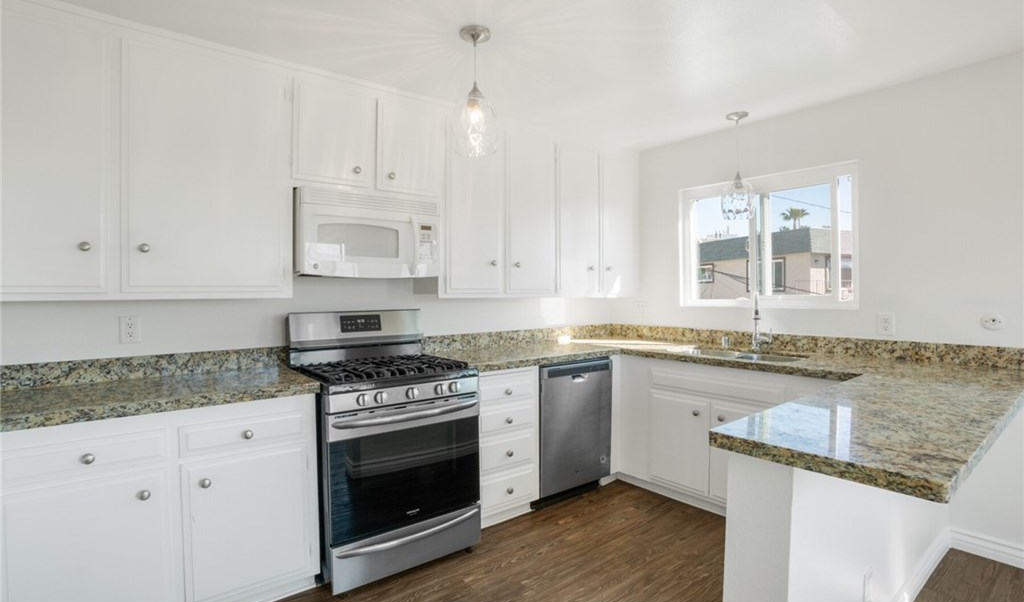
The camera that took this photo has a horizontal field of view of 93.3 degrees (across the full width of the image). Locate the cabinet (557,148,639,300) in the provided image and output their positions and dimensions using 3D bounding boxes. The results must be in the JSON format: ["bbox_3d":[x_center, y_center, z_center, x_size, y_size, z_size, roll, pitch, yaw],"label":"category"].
[{"bbox_3d":[0.576,-0.572,3.710,0.919,1.083,0.342,-1,1,-37],"label":"cabinet"}]

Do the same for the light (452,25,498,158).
[{"bbox_3d":[-0.152,-0.865,2.037,0.185,0.523,0.185,0,1,0],"label":"light"}]

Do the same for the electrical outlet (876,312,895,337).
[{"bbox_3d":[2.021,0.128,2.618,0.015,0.118,0.075,-1,1,-37],"label":"electrical outlet"}]

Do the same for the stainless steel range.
[{"bbox_3d":[-0.666,0.653,2.507,0.761,1.181,0.721,-1,1,-37],"label":"stainless steel range"}]

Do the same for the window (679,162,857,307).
[{"bbox_3d":[1.629,-0.384,3.190,0.100,0.852,1.142,-1,1,-37],"label":"window"}]

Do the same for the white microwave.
[{"bbox_3d":[-0.801,-0.334,2.621,0.752,0.428,0.405,-1,1,-37],"label":"white microwave"}]

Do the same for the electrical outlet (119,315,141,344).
[{"bbox_3d":[-1.716,0.131,2.171,0.075,0.123,0.015,-1,1,-37],"label":"electrical outlet"}]

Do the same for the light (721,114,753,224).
[{"bbox_3d":[1.394,-0.823,2.988,0.191,0.643,0.191,-1,1,-37],"label":"light"}]

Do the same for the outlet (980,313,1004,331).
[{"bbox_3d":[2.272,0.099,2.287,0.015,0.077,0.077,-1,1,-37],"label":"outlet"}]

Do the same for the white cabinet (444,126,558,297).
[{"bbox_3d":[-0.144,-0.562,3.161,0.890,1.083,0.342,-1,1,-37],"label":"white cabinet"}]

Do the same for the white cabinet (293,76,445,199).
[{"bbox_3d":[-0.810,-0.825,2.649,0.810,0.540,0.342,-1,1,-37],"label":"white cabinet"}]

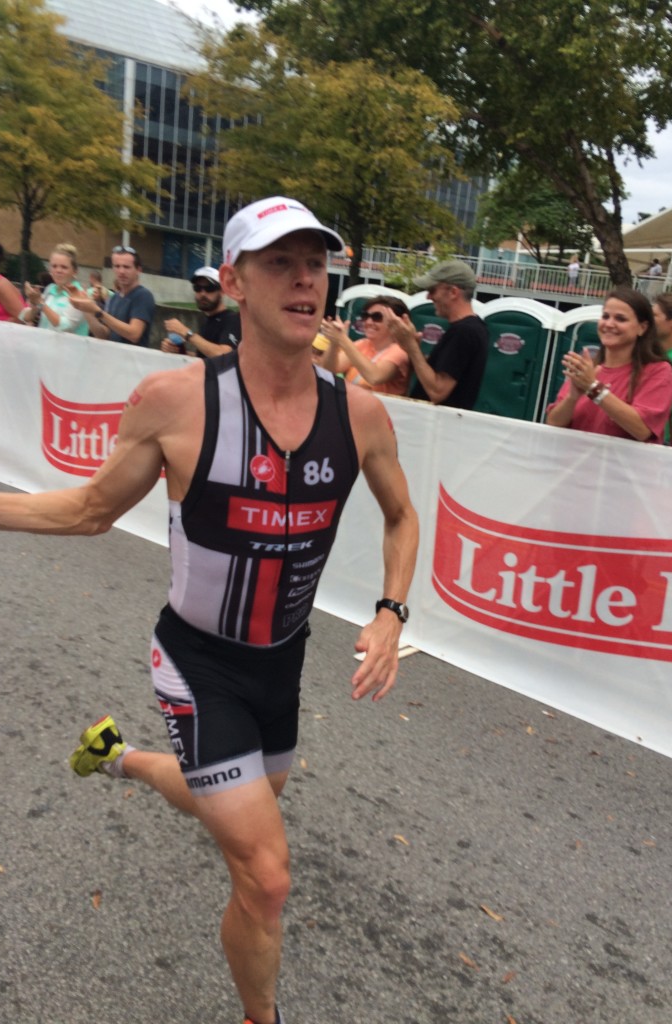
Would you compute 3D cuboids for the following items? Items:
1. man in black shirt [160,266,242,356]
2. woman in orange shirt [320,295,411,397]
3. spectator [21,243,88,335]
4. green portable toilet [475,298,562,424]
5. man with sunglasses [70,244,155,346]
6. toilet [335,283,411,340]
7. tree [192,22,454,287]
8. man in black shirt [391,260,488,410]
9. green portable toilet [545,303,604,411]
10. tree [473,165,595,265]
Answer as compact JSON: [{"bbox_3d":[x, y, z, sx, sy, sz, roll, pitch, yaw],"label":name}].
[{"bbox_3d":[-0.826,-0.630,5.035,0.500,1.720,0.500,-8,19,-44],"label":"man in black shirt"},{"bbox_3d":[0.104,-0.375,4.631,0.480,1.600,0.470,-5,17,-37],"label":"woman in orange shirt"},{"bbox_3d":[-1.886,-0.876,5.705,0.470,1.670,0.470,18,18,40],"label":"spectator"},{"bbox_3d":[2.718,-2.003,12.978,1.130,2.300,1.200,13,16,29],"label":"green portable toilet"},{"bbox_3d":[-1.424,-0.790,5.398,0.500,1.740,0.500,-4,17,-34],"label":"man with sunglasses"},{"bbox_3d":[0.688,-2.488,14.121,1.130,2.300,1.200,13,16,29],"label":"toilet"},{"bbox_3d":[-0.298,-7.824,21.979,6.400,8.298,6.200,5,14,-1],"label":"tree"},{"bbox_3d":[0.434,-0.310,4.123,0.500,1.780,0.500,2,14,-17],"label":"man in black shirt"},{"bbox_3d":[3.734,-1.760,12.407,1.130,2.300,1.200,13,16,29],"label":"green portable toilet"},{"bbox_3d":[9.686,-13.811,42.781,5.800,6.623,5.800,5,14,-1],"label":"tree"}]

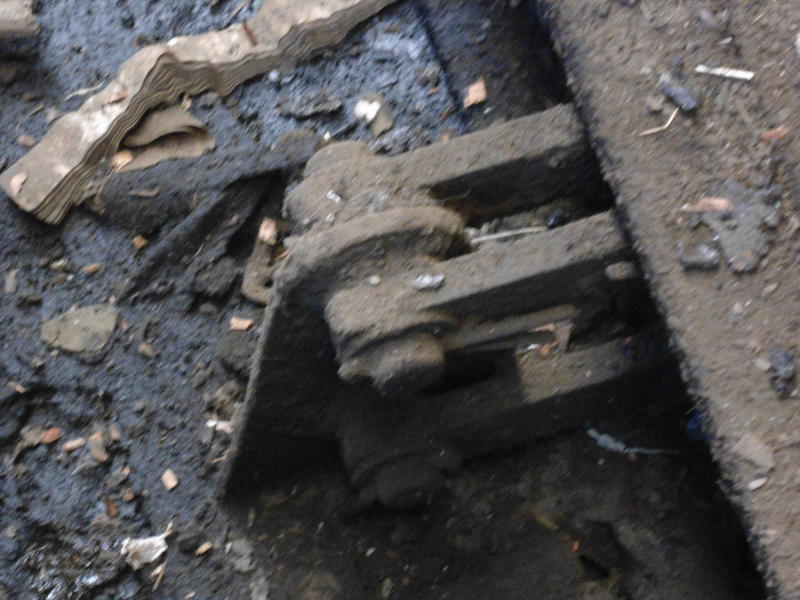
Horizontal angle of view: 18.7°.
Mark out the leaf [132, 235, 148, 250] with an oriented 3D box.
[{"bbox_3d":[-0.179,-0.041,1.669,0.011,0.004,0.007,33,68,30],"label":"leaf"}]

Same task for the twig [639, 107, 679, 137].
[{"bbox_3d":[0.213,-0.143,1.967,0.044,0.005,0.009,-37,59,-23],"label":"twig"}]

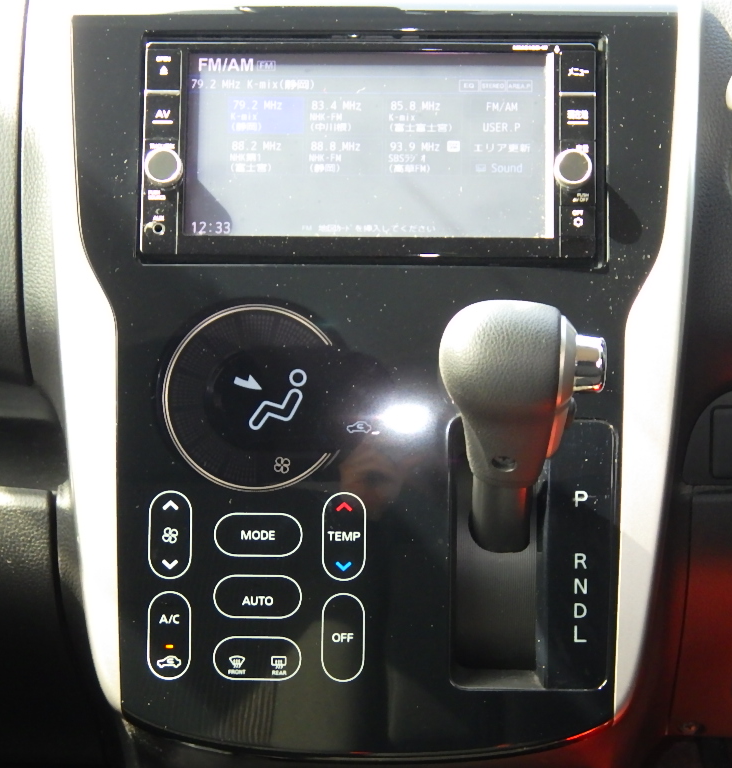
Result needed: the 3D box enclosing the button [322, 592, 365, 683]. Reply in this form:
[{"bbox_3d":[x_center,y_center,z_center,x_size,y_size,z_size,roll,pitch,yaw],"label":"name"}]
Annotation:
[{"bbox_3d":[-0.009,0.108,0.969,0.019,0.037,0.004,1,-1,0],"label":"button"}]

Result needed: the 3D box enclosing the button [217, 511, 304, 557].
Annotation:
[{"bbox_3d":[-0.046,0.064,0.969,0.037,0.019,0.004,1,-1,0],"label":"button"}]

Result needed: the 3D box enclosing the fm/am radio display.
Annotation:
[{"bbox_3d":[0.002,-0.103,0.990,0.159,0.083,0.010,1,-9,2],"label":"fm/am radio display"}]

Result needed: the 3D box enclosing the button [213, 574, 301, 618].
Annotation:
[{"bbox_3d":[-0.046,0.090,0.969,0.037,0.019,0.004,1,-1,0],"label":"button"}]

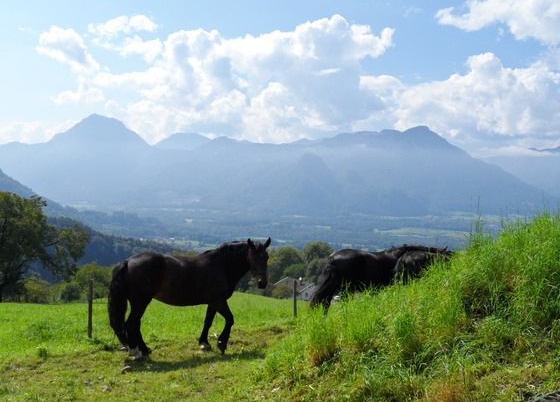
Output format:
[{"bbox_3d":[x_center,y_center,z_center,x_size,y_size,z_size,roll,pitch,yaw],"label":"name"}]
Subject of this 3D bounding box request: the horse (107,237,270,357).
[{"bbox_3d":[-1.350,1.435,9.950,2.380,1.740,0.650,0,1,-16],"label":"horse"}]

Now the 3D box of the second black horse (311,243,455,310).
[{"bbox_3d":[1.840,1.580,12.200,2.700,1.620,0.650,0,1,-15],"label":"second black horse"}]

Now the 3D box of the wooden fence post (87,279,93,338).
[{"bbox_3d":[-3.500,1.977,12.200,0.090,1.070,0.090,0,1,0],"label":"wooden fence post"}]

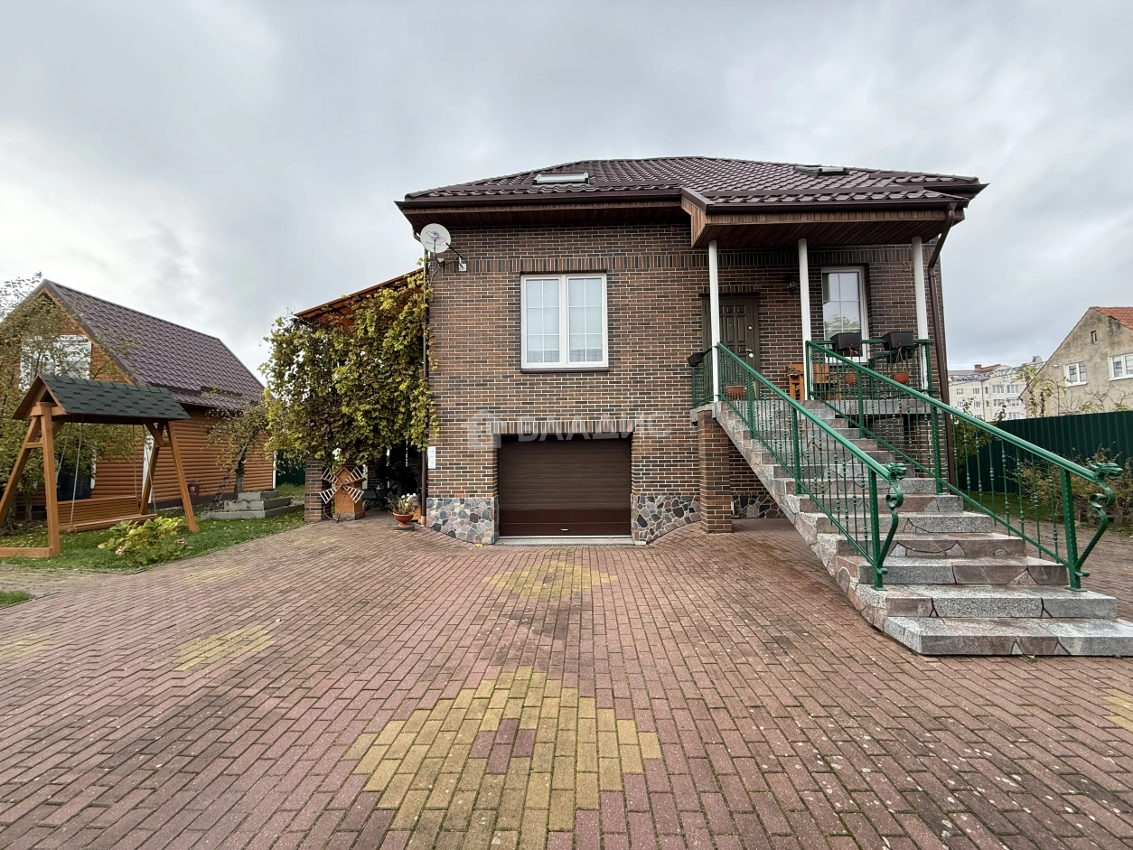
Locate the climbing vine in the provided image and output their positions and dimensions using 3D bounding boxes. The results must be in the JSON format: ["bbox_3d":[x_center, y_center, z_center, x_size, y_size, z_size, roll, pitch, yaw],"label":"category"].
[{"bbox_3d":[-4.491,-1.010,9.609,3.550,3.900,1.200,-1,-4,1],"label":"climbing vine"}]

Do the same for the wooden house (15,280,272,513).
[{"bbox_3d":[-13.881,-0.570,15.079,6.100,6.200,5.950,-1,-4,1],"label":"wooden house"}]

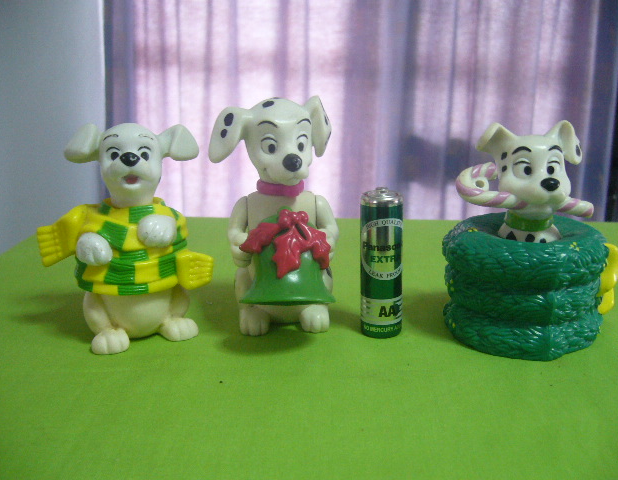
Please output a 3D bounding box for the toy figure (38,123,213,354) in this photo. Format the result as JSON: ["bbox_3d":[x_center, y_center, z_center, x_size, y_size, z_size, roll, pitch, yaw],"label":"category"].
[{"bbox_3d":[-0.064,-0.003,0.224,0.057,0.073,0.041,-5,11,-18],"label":"toy figure"}]

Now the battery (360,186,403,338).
[{"bbox_3d":[0.025,0.007,0.221,0.014,0.050,0.014,-1,10,0],"label":"battery"}]

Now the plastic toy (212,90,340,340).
[{"bbox_3d":[-0.012,-0.009,0.230,0.045,0.081,0.041,-3,10,-8],"label":"plastic toy"}]

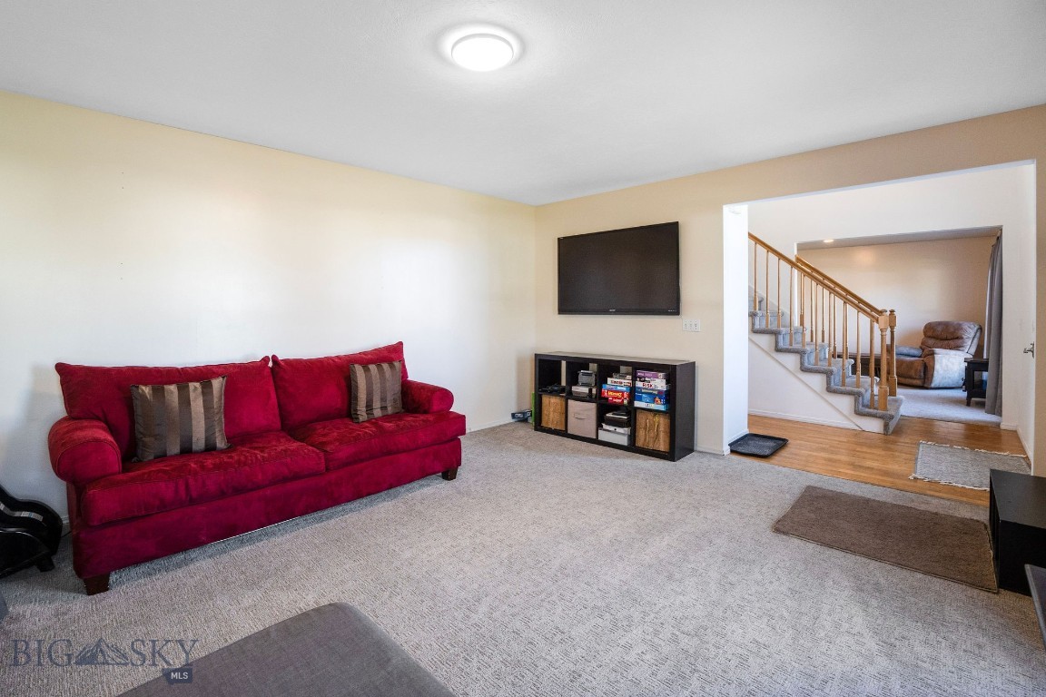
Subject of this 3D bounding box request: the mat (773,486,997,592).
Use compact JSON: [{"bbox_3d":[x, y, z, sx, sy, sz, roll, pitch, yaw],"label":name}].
[{"bbox_3d":[2.012,0.999,2.480,0.900,0.020,0.820,3,6,38],"label":"mat"}]

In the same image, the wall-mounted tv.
[{"bbox_3d":[0.887,-0.718,4.184,1.286,0.796,0.100,4,7,42],"label":"wall-mounted tv"}]

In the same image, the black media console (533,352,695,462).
[{"bbox_3d":[0.800,0.481,4.129,1.490,0.790,0.390,4,7,42],"label":"black media console"}]

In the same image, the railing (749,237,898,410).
[{"bbox_3d":[3.443,-0.384,5.064,1.420,1.920,1.150,4,7,42],"label":"railing"}]

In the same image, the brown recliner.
[{"bbox_3d":[6.458,0.074,6.996,0.930,0.990,0.890,-1,5,-10],"label":"brown recliner"}]

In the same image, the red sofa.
[{"bbox_3d":[-1.497,0.532,2.847,2.122,0.960,0.980,-5,7,-41],"label":"red sofa"}]

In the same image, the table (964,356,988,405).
[{"bbox_3d":[5.851,0.422,5.431,0.460,0.590,0.500,4,7,42],"label":"table"}]

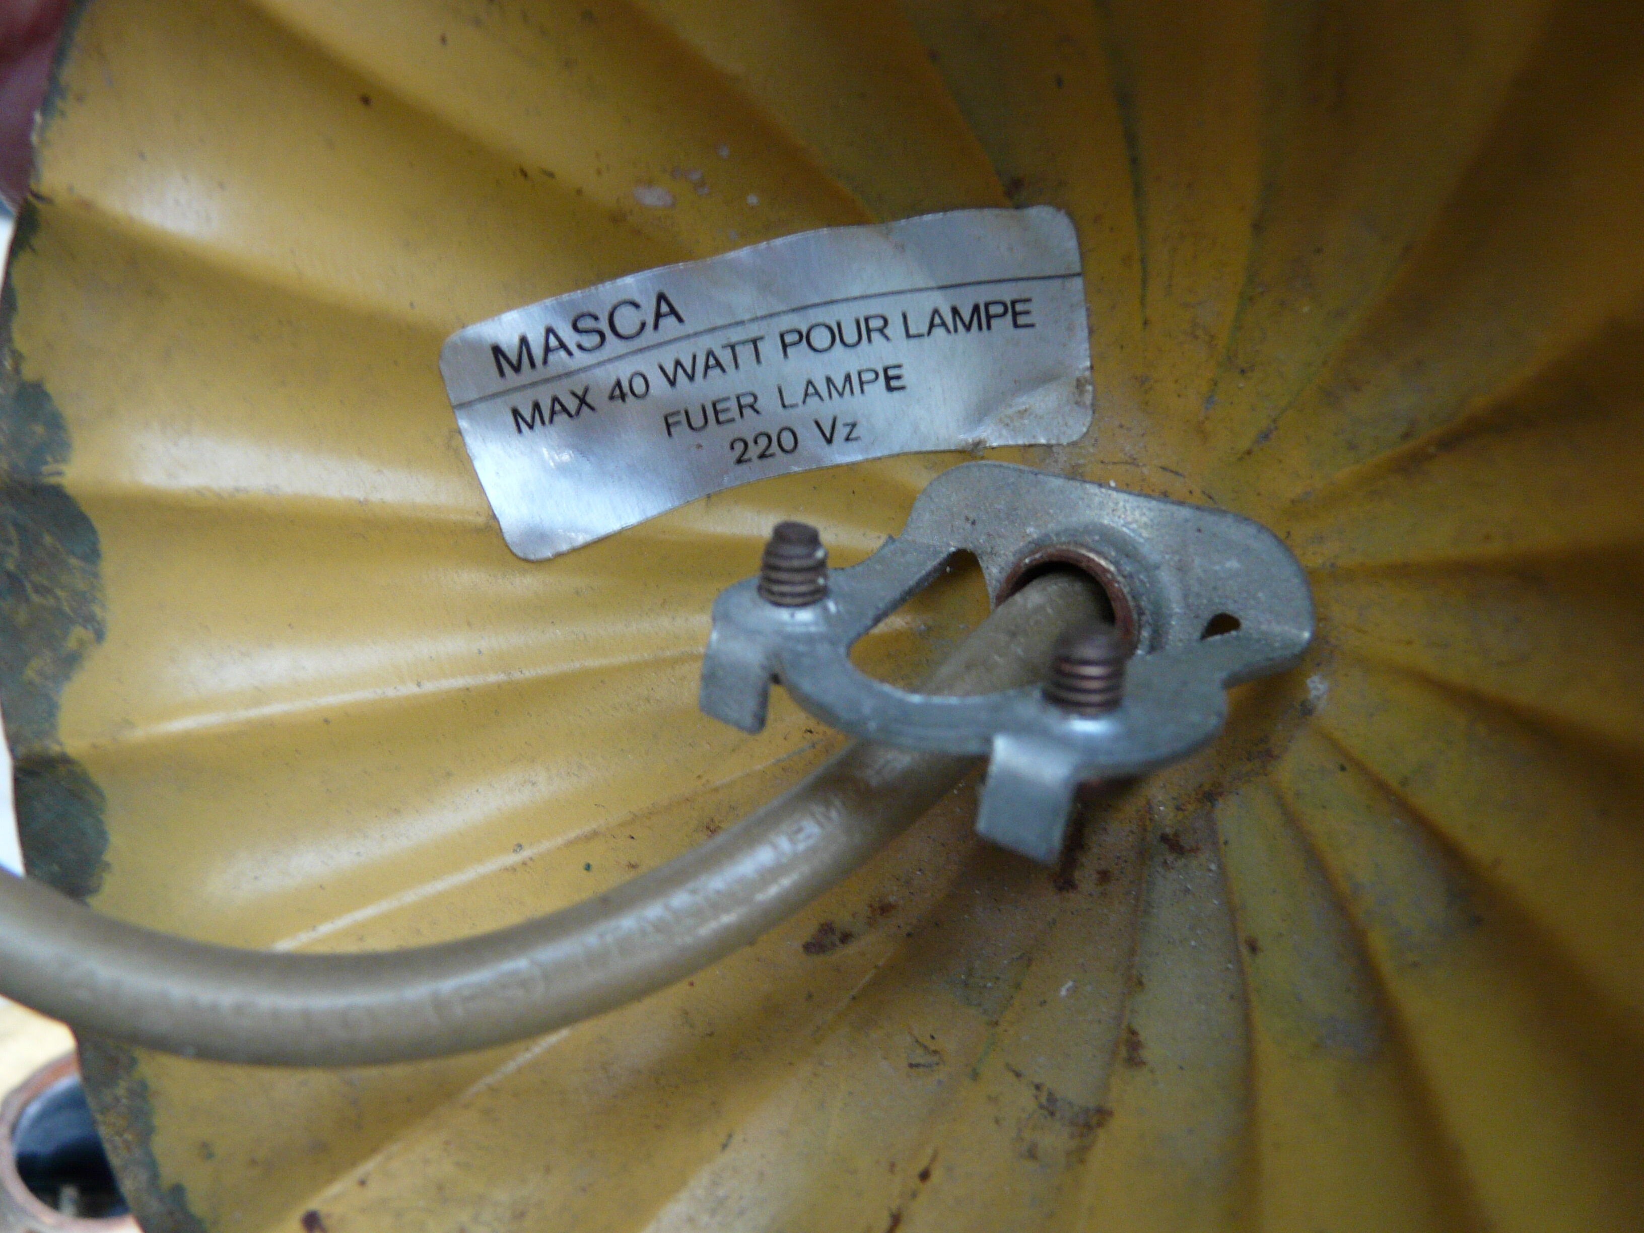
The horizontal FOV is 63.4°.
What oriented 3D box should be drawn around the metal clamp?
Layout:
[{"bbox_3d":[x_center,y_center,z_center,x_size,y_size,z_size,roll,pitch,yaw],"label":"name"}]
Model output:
[{"bbox_3d":[0.010,0.002,0.079,0.032,0.016,0.025,19,28,36],"label":"metal clamp"}]

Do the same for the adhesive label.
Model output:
[{"bbox_3d":[-0.003,-0.015,0.083,0.039,0.016,0.005,-11,33,4],"label":"adhesive label"}]

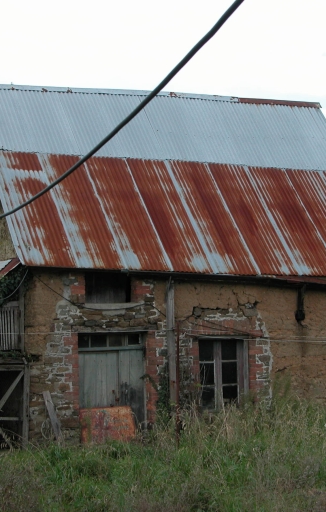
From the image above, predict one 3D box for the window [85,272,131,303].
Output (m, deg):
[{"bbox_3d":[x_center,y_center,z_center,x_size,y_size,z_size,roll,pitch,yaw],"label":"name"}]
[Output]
[{"bbox_3d":[-0.900,0.515,19.994,0.828,0.525,0.150,1,-6,-24],"label":"window"}]

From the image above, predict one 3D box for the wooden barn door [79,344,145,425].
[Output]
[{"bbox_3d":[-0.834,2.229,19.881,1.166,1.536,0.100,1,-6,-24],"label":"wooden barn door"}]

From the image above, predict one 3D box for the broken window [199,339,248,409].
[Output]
[{"bbox_3d":[1.024,2.015,20.686,0.951,1.229,0.170,1,-6,-24],"label":"broken window"}]

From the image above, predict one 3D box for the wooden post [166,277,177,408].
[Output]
[{"bbox_3d":[0.144,1.620,20.081,0.130,2.475,0.130,0,-5,-25],"label":"wooden post"}]

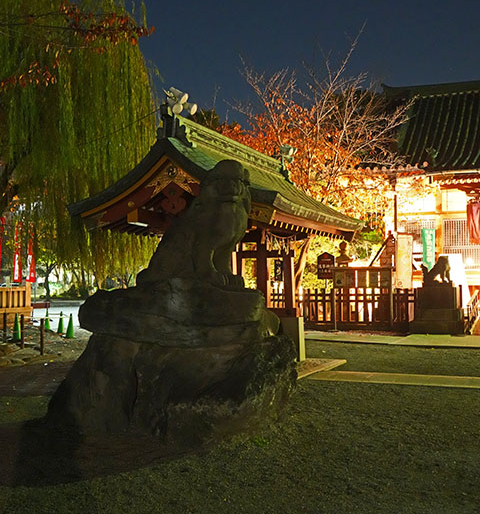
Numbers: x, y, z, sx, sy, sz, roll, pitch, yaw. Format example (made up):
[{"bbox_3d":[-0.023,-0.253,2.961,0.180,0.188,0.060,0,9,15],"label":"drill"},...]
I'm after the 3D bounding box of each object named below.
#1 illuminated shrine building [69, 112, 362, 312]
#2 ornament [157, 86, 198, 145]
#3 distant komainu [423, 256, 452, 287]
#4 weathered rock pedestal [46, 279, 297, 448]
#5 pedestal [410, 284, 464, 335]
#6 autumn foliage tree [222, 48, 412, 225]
[{"bbox_3d":[-0.072,-0.093,12.051,3.600,4.150,4.750,-1,-3,24],"label":"illuminated shrine building"},{"bbox_3d":[-0.933,-2.112,10.150,0.560,0.820,0.400,-1,-3,24],"label":"ornament"},{"bbox_3d":[5.939,0.409,20.600,0.840,0.920,0.420,-1,-3,24],"label":"distant komainu"},{"bbox_3d":[-0.649,1.036,7.547,2.200,1.540,1.950,-1,-3,24],"label":"weathered rock pedestal"},{"bbox_3d":[6.013,1.577,20.700,1.450,1.450,1.150,-1,-3,24],"label":"pedestal"},{"bbox_3d":[2.400,-2.108,22.103,6.000,8.700,5.500,0,-2,0],"label":"autumn foliage tree"}]

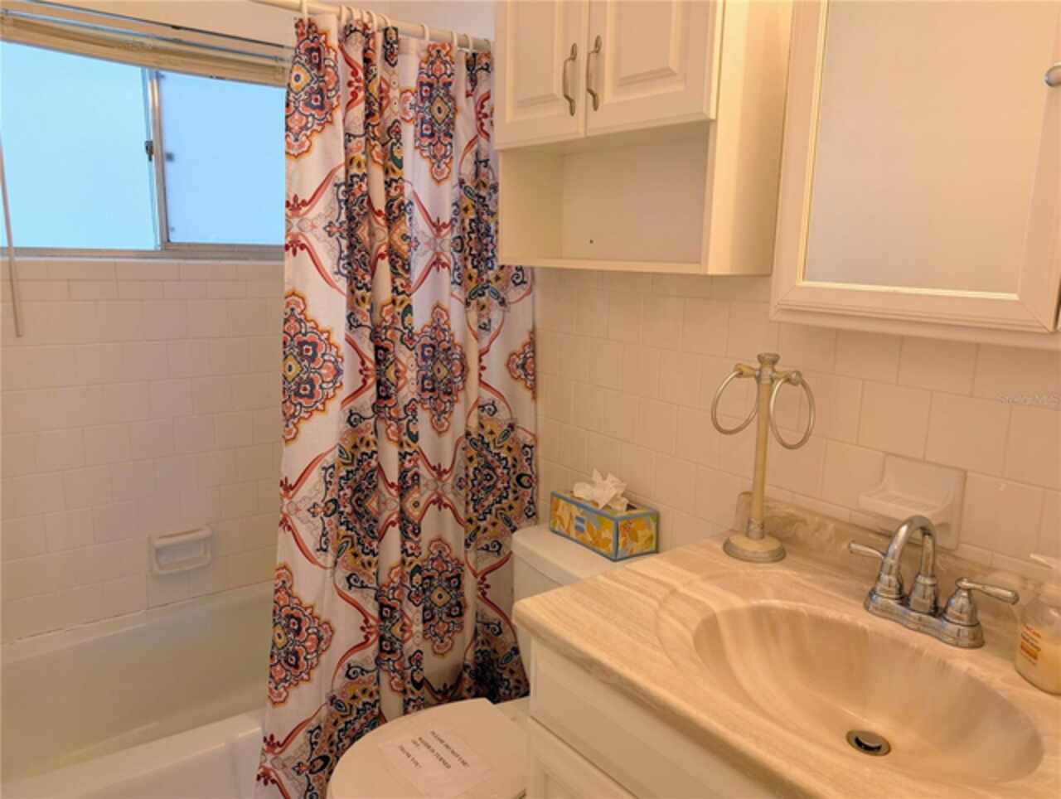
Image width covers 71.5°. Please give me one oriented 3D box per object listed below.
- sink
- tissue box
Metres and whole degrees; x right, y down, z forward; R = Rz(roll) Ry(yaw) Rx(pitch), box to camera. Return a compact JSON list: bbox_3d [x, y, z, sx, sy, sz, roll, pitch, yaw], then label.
[{"bbox_3d":[0.403,0.424,0.951,0.315,0.140,0.435,-8,15,-37],"label":"sink"},{"bbox_3d":[0.159,0.265,1.617,0.120,0.092,0.219,-8,15,-35],"label":"tissue box"}]

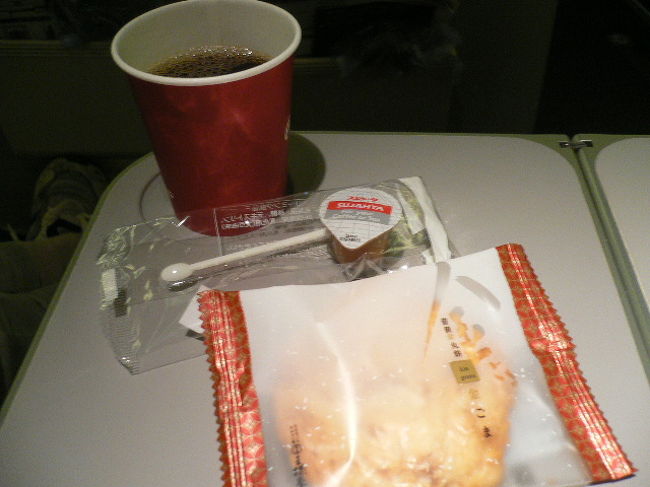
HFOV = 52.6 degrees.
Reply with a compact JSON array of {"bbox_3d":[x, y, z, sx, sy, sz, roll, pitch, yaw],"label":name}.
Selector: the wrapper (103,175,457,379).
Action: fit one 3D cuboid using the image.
[{"bbox_3d":[-0.013,0.005,0.290,0.158,0.023,0.075,-11,44,-11],"label":"wrapper"}]

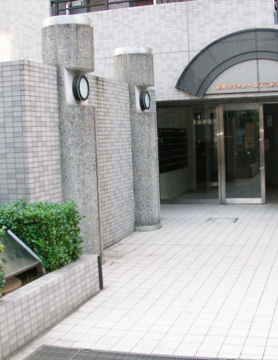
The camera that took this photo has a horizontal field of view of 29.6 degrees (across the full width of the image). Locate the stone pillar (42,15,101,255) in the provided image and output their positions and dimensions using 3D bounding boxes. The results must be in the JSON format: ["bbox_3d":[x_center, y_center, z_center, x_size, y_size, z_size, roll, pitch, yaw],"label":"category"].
[{"bbox_3d":[-0.785,-0.432,6.278,0.620,2.857,0.620,-2,5,0],"label":"stone pillar"}]

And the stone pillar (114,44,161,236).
[{"bbox_3d":[-0.033,-0.644,8.433,0.620,2.857,0.620,-2,5,0],"label":"stone pillar"}]

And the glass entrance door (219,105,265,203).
[{"bbox_3d":[2.124,-0.530,10.835,0.907,2.055,0.070,-1,5,16],"label":"glass entrance door"}]

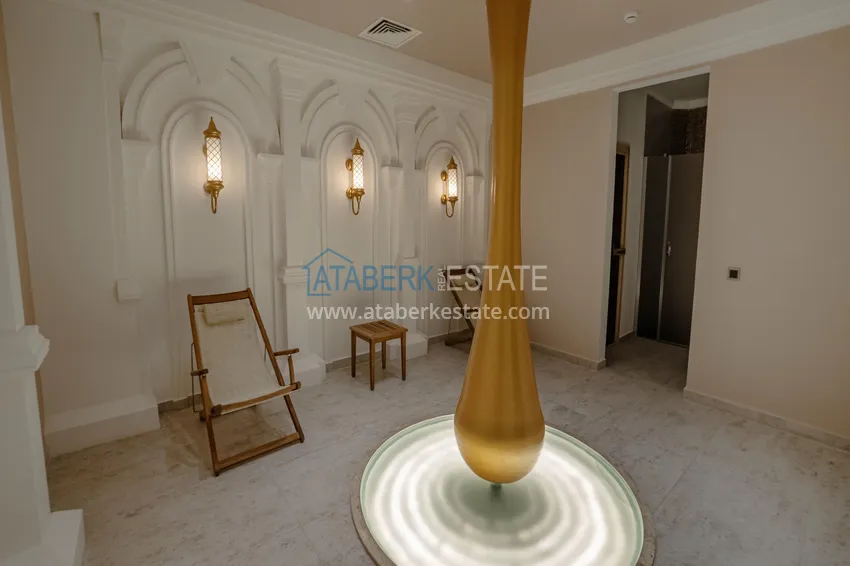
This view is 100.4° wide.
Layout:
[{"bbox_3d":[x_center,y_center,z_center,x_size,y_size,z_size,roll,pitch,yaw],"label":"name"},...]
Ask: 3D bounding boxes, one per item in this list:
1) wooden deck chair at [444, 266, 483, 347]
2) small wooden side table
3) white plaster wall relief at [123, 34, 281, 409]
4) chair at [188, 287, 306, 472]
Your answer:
[{"bbox_3d":[0.680,0.335,4.120,0.570,0.920,0.950,-6,11,-36],"label":"wooden deck chair"},{"bbox_3d":[-0.430,0.662,3.299,0.391,0.480,0.391,-6,10,-39],"label":"small wooden side table"},{"bbox_3d":[-1.597,-0.384,2.682,0.971,2.567,0.133,-5,9,-37],"label":"white plaster wall relief"},{"bbox_3d":[-1.253,0.552,2.415,0.525,0.918,0.958,-6,10,-39],"label":"chair"}]

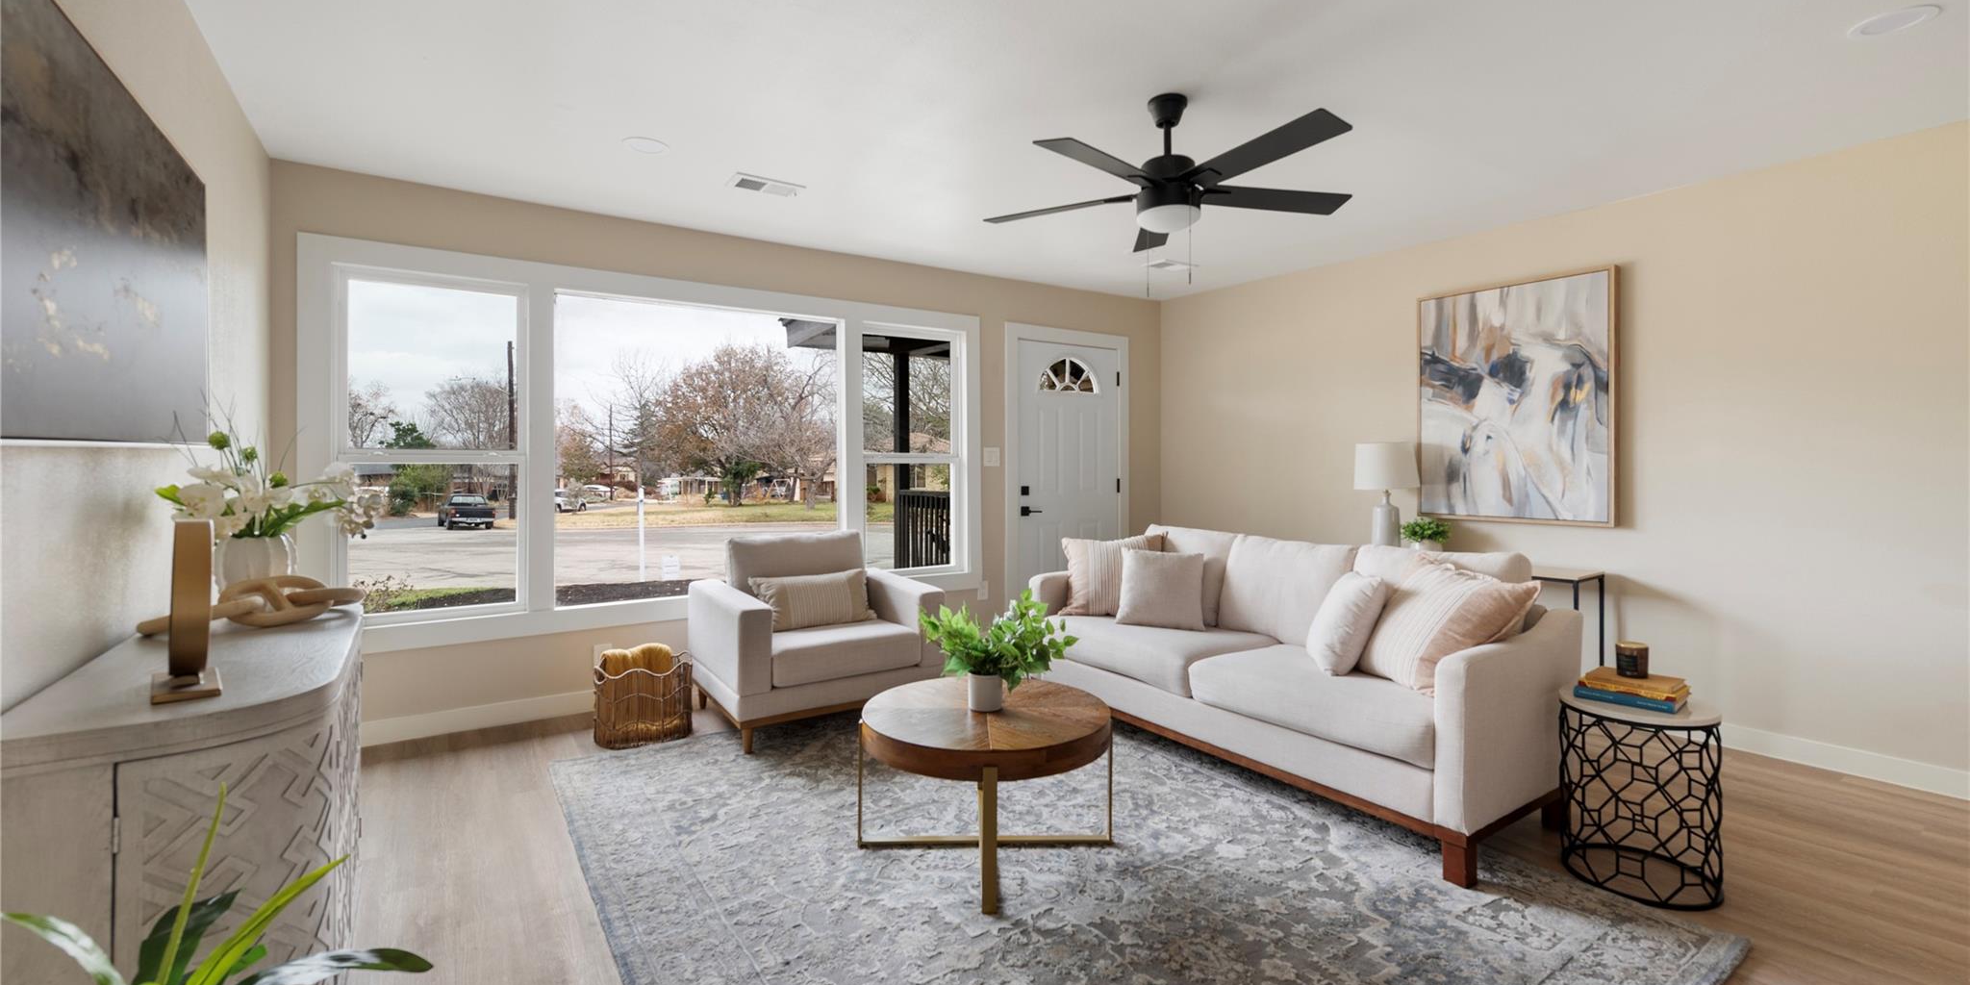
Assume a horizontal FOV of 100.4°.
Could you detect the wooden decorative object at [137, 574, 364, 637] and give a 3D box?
[{"bbox_3d":[-1.605,0.244,1.821,0.160,0.085,0.380,2,3,40],"label":"wooden decorative object"}]

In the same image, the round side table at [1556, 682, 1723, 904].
[{"bbox_3d":[1.975,0.888,2.471,0.420,0.530,0.420,-1,2,-34],"label":"round side table"}]

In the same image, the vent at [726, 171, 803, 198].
[{"bbox_3d":[-0.961,-1.347,3.627,0.315,0.020,0.185,-1,2,-34],"label":"vent"}]

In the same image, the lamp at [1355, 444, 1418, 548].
[{"bbox_3d":[2.252,0.039,4.632,0.330,0.645,0.330,-1,2,-34],"label":"lamp"}]

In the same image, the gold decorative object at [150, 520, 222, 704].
[{"bbox_3d":[-1.356,0.193,1.395,0.265,0.285,0.082,2,2,43],"label":"gold decorative object"}]

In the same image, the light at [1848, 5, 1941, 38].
[{"bbox_3d":[2.532,-1.304,2.287,0.182,0.012,0.182,-1,2,-34],"label":"light"}]

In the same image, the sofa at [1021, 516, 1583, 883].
[{"bbox_3d":[1.138,0.647,3.411,0.840,0.900,2.050,-1,2,-34],"label":"sofa"}]

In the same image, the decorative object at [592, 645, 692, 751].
[{"bbox_3d":[-1.526,0.904,3.692,0.385,0.400,0.240,-1,2,-34],"label":"decorative object"}]

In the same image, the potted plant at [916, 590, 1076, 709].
[{"bbox_3d":[0.044,0.493,2.604,0.490,0.380,0.430,0,2,0],"label":"potted plant"}]

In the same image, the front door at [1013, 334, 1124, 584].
[{"bbox_3d":[0.598,0.008,5.782,0.915,2.050,0.050,-1,2,-34],"label":"front door"}]

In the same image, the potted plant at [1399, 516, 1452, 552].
[{"bbox_3d":[2.347,0.251,4.351,0.240,0.235,0.250,-1,2,-34],"label":"potted plant"}]

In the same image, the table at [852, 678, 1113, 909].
[{"bbox_3d":[0.006,0.921,2.643,0.830,0.427,0.830,0,2,-1],"label":"table"}]

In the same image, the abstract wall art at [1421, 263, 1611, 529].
[{"bbox_3d":[2.666,-0.463,4.181,0.045,1.215,0.920,-1,2,-34],"label":"abstract wall art"}]

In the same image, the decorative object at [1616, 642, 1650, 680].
[{"bbox_3d":[1.981,0.513,2.504,0.079,0.093,0.079,-1,2,-28],"label":"decorative object"}]

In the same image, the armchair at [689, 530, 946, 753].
[{"bbox_3d":[-0.825,0.649,3.999,0.980,0.845,0.840,-1,2,-33],"label":"armchair"}]

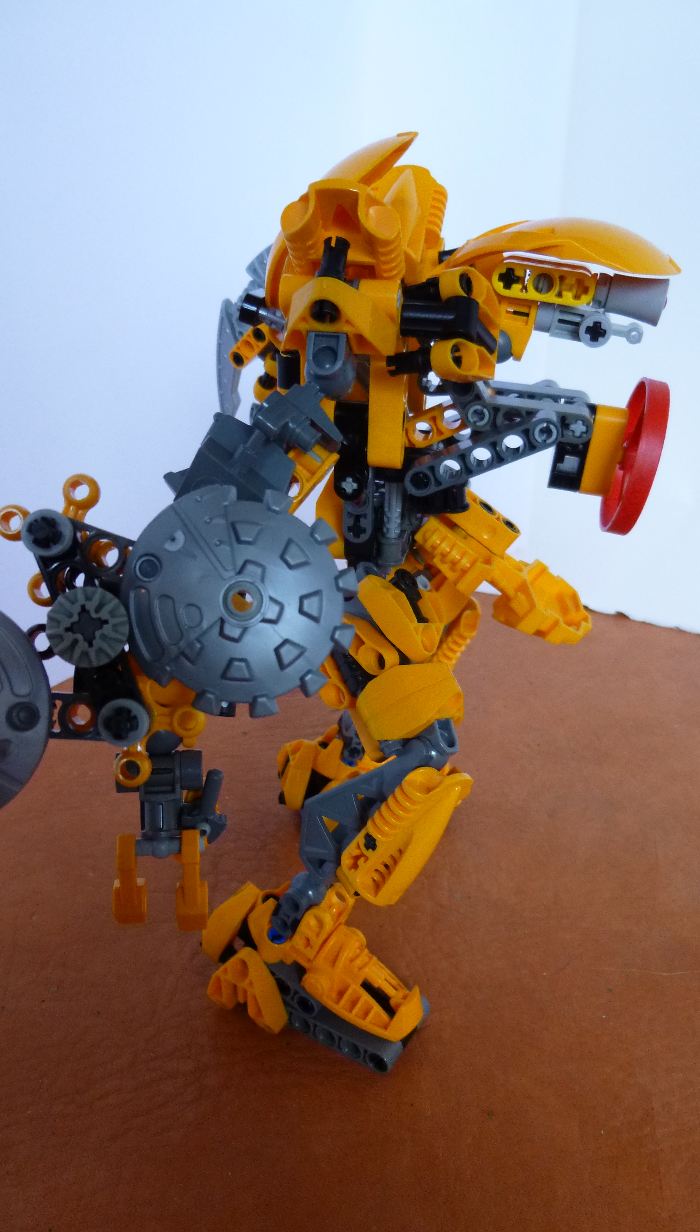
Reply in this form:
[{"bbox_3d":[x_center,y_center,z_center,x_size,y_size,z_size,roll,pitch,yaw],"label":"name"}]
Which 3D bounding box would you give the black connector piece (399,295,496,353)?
[{"bbox_3d":[0.019,-0.057,0.172,0.018,0.009,0.009,10,28,21],"label":"black connector piece"}]

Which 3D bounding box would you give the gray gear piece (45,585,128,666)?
[{"bbox_3d":[-0.041,0.002,0.138,0.013,0.013,0.005,-8,2,-16],"label":"gray gear piece"}]

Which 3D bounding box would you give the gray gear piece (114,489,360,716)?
[{"bbox_3d":[-0.018,-0.002,0.144,0.039,0.039,0.011,-6,1,-11],"label":"gray gear piece"}]

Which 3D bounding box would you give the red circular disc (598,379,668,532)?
[{"bbox_3d":[0.073,-0.040,0.228,0.006,0.039,0.039,13,28,5],"label":"red circular disc"}]

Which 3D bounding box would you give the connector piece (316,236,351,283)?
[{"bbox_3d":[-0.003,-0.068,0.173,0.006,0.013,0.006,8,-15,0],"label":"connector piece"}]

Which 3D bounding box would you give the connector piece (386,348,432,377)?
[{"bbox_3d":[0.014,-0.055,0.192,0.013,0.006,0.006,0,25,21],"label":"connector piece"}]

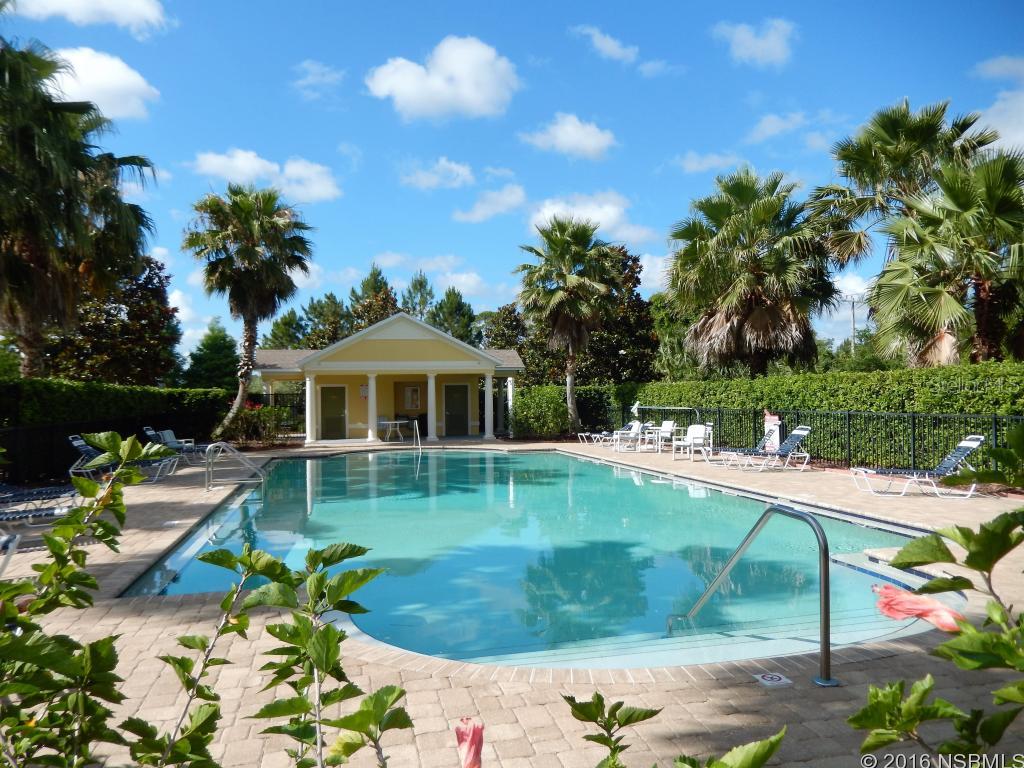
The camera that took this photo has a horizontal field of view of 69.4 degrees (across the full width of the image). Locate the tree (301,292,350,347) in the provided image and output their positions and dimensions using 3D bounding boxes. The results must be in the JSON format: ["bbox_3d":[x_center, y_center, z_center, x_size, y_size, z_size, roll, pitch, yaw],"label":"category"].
[{"bbox_3d":[-14.549,-2.138,58.000,4.200,10.084,4.200,0,-1,-14],"label":"tree"}]

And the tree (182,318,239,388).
[{"bbox_3d":[-18.357,-0.657,45.029,4.200,6.680,4.200,-1,-1,0],"label":"tree"}]

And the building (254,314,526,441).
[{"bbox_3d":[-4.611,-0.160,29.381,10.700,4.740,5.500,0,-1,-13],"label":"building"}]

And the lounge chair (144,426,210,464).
[{"bbox_3d":[-8.096,1.546,18.392,1.800,0.920,0.660,0,-1,-14],"label":"lounge chair"}]

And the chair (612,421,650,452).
[{"bbox_3d":[3.364,1.507,21.072,0.750,0.900,0.650,0,-1,-8],"label":"chair"}]

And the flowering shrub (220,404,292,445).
[{"bbox_3d":[-9.536,1.512,27.600,2.650,1.500,1.900,-1,-1,0],"label":"flowering shrub"}]

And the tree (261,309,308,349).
[{"bbox_3d":[-14.833,-1.100,48.038,4.000,7.630,4.000,-1,-1,0],"label":"tree"}]

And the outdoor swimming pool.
[{"bbox_3d":[-0.812,2.443,14.032,8.330,1.200,19.970,0,-1,-14],"label":"outdoor swimming pool"}]

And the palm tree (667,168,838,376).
[{"bbox_3d":[8.130,-2.643,25.000,5.500,9.356,5.500,-1,-1,18],"label":"palm tree"}]

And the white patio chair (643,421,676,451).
[{"bbox_3d":[4.518,1.568,22.500,0.700,0.870,0.600,1,-2,-35],"label":"white patio chair"}]

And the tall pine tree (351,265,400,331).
[{"bbox_3d":[-9.282,-2.704,50.073,4.400,10.820,4.400,-1,-1,0],"label":"tall pine tree"}]

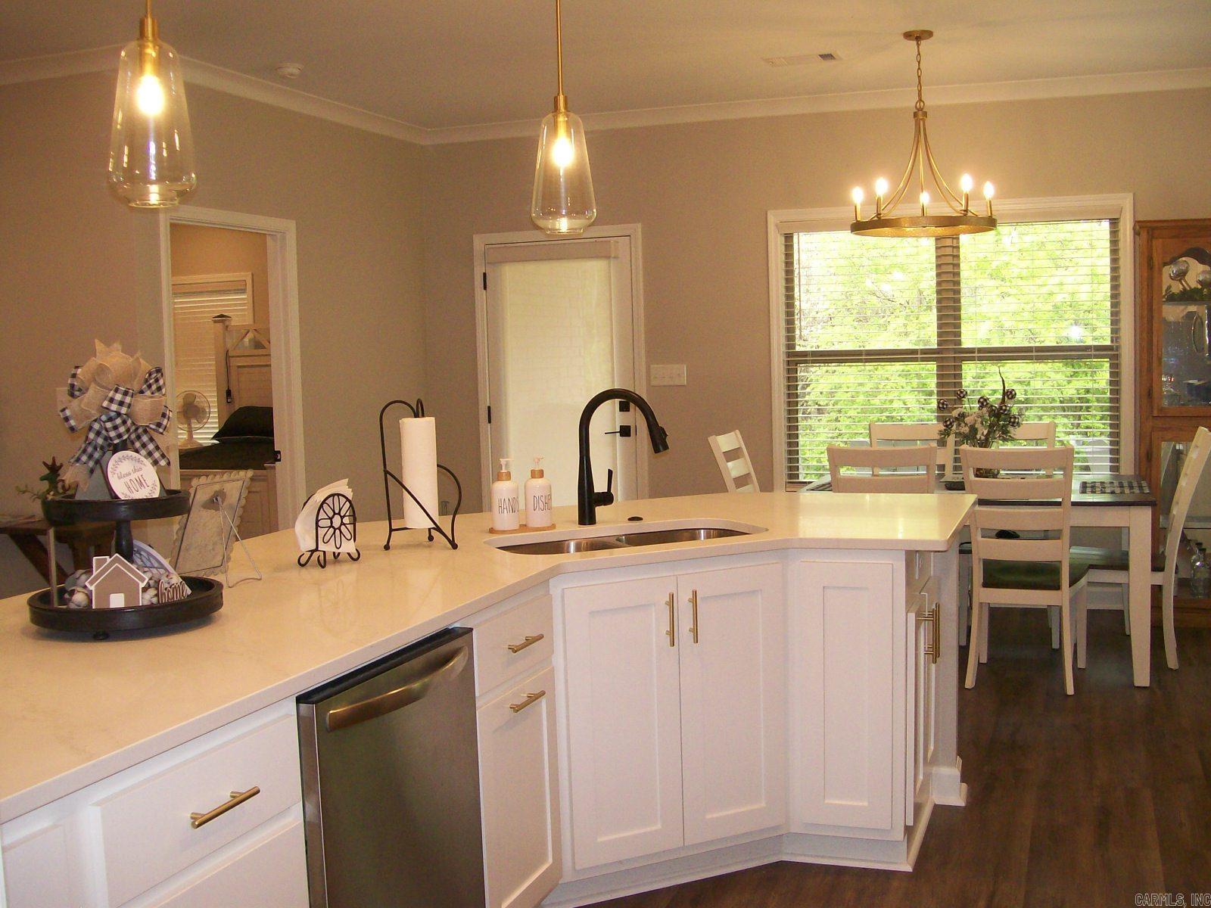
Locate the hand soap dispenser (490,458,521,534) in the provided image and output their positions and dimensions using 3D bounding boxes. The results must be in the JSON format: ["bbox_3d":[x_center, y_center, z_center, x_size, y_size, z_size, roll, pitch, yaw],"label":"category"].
[{"bbox_3d":[-0.278,0.114,3.481,0.075,0.193,0.078,-2,5,0],"label":"hand soap dispenser"}]

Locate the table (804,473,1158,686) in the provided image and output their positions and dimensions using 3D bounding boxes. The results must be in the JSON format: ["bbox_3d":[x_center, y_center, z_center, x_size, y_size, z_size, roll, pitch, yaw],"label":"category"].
[{"bbox_3d":[1.626,0.517,5.596,1.480,0.755,0.930,0,6,19],"label":"table"}]

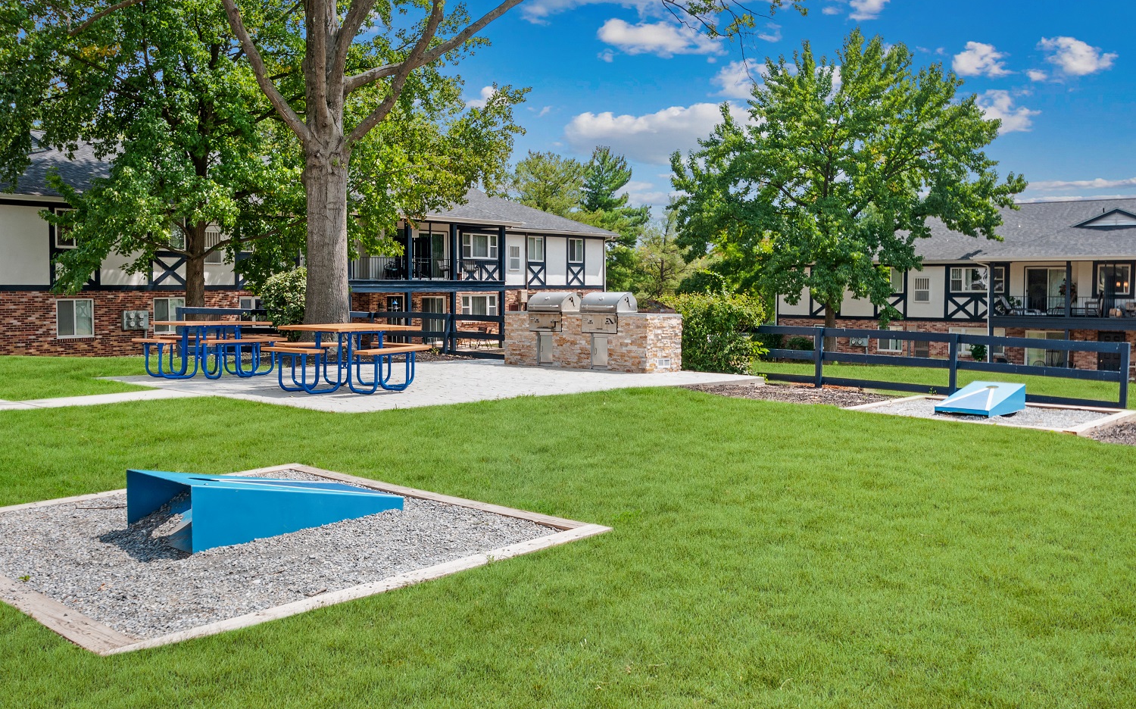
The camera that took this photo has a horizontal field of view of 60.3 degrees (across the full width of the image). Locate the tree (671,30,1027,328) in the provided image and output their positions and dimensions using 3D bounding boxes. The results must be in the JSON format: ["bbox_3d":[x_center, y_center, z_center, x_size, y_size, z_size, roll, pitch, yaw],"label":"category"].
[{"bbox_3d":[11.437,-6.426,40.158,14.700,13.700,14.000,0,4,0],"label":"tree"}]

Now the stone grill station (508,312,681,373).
[{"bbox_3d":[0.363,-0.233,16.047,2.980,0.910,0.937,3,5,41],"label":"stone grill station"}]

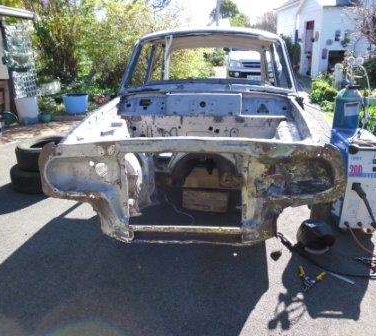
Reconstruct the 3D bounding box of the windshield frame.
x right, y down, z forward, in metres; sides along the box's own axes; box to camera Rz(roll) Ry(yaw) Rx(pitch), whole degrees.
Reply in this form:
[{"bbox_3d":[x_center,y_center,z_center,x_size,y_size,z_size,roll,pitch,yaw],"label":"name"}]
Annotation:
[{"bbox_3d":[0.160,-0.910,3.000,1.460,0.530,0.450,0,17,5],"label":"windshield frame"}]

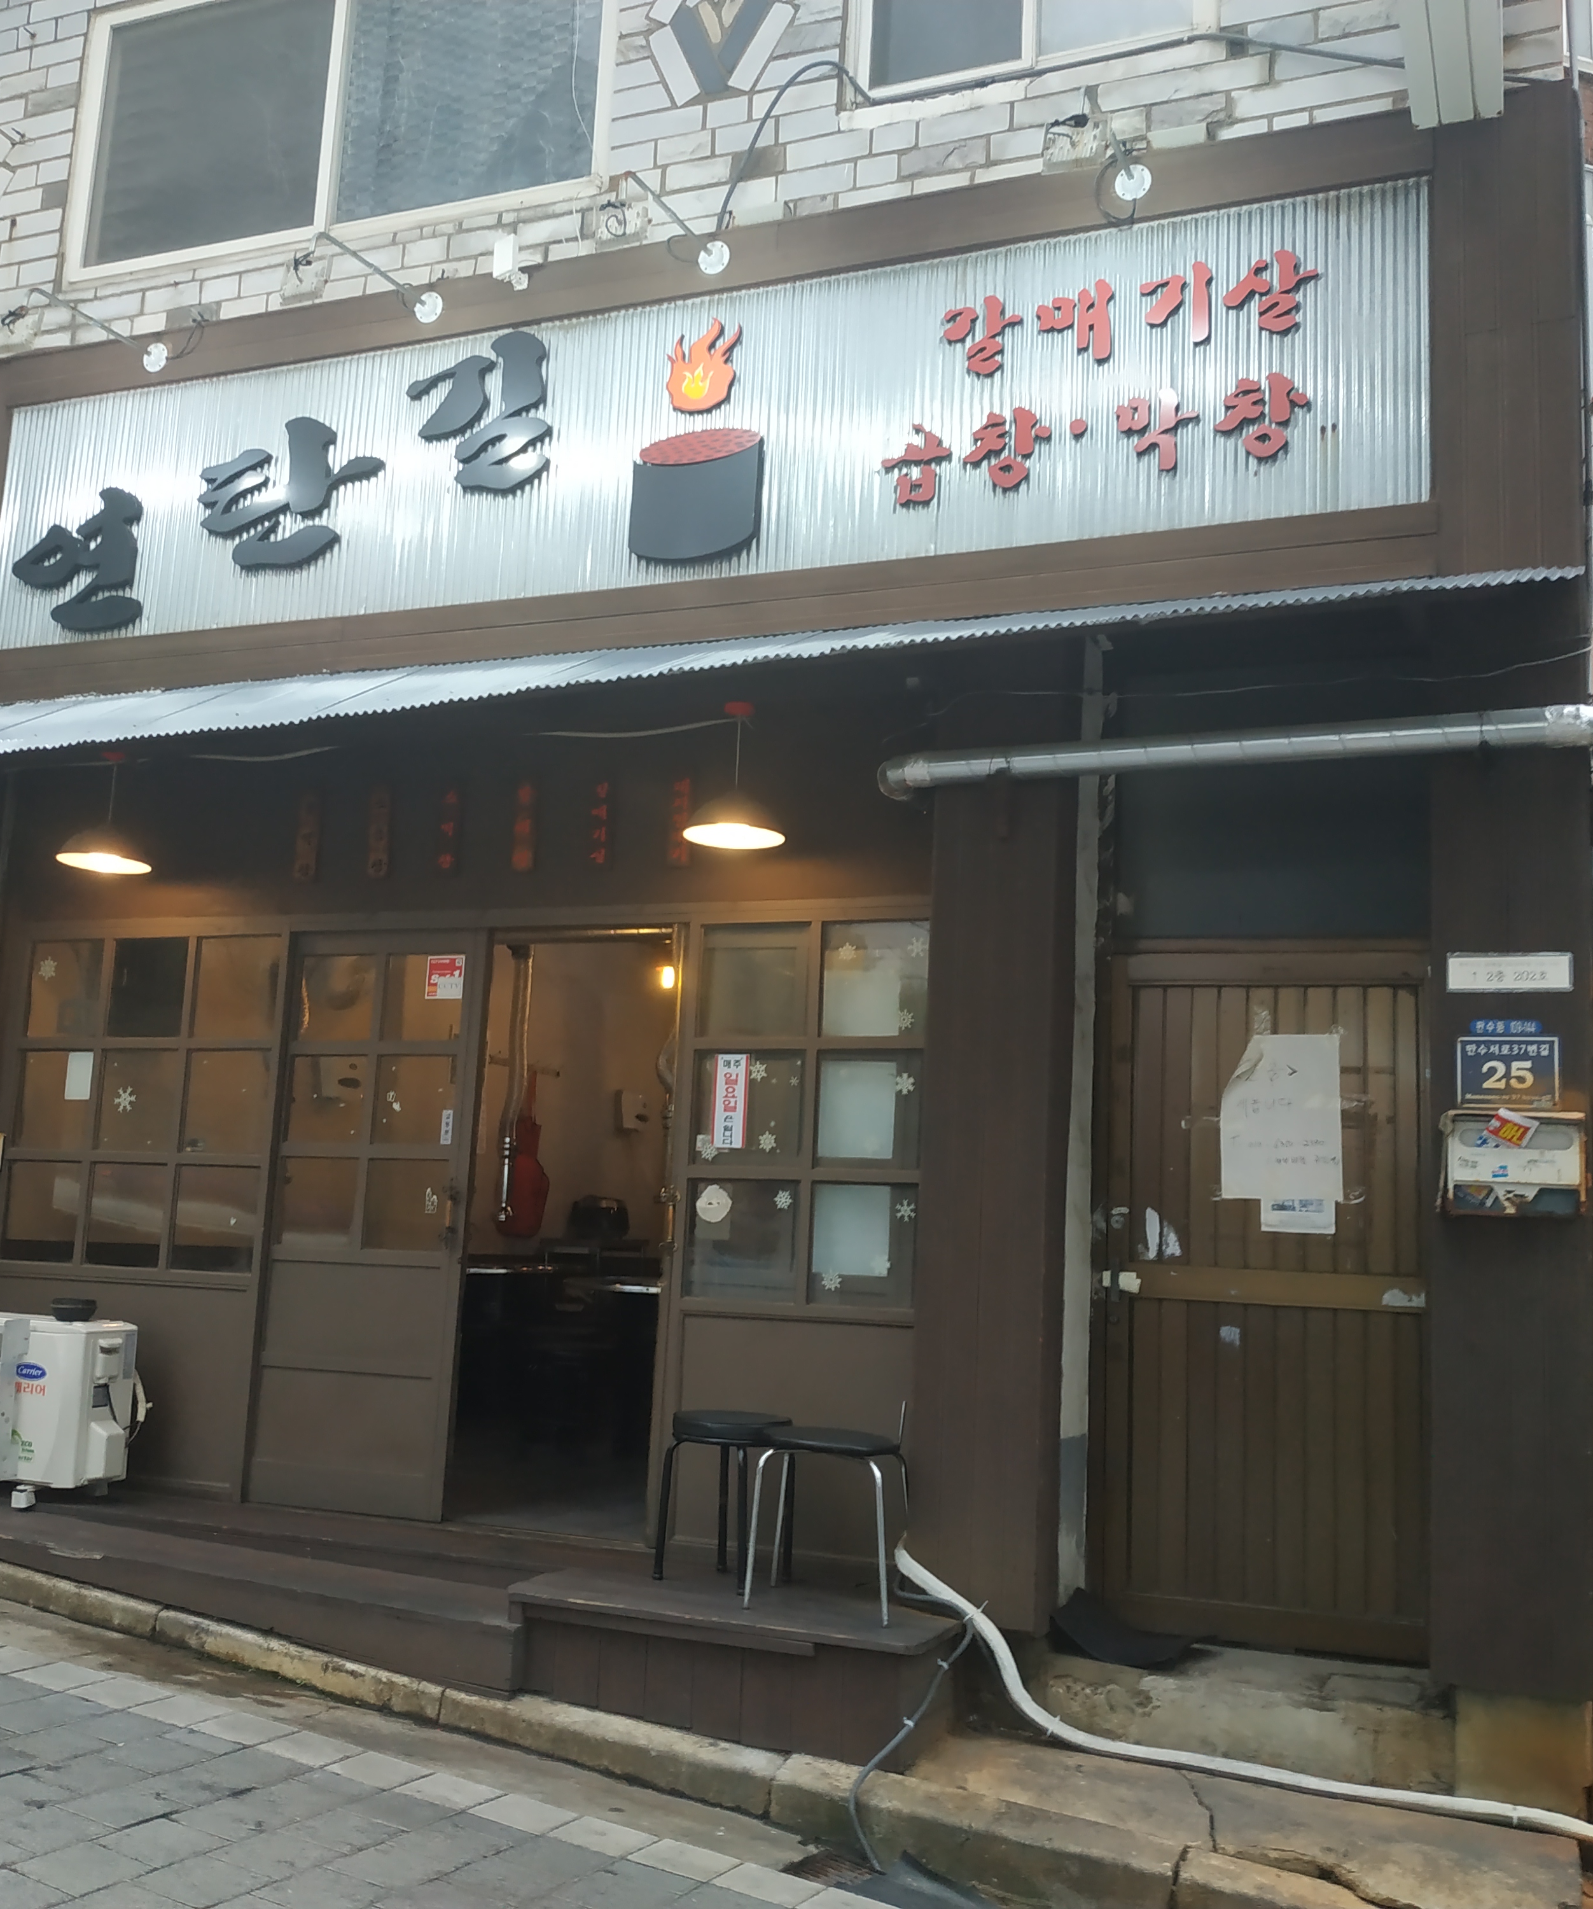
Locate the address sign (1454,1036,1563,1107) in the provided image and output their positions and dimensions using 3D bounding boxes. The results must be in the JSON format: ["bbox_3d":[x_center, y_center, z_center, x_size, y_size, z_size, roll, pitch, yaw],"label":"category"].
[{"bbox_3d":[1.871,0.313,4.640,0.245,0.181,0.015,-1,-9,21],"label":"address sign"}]

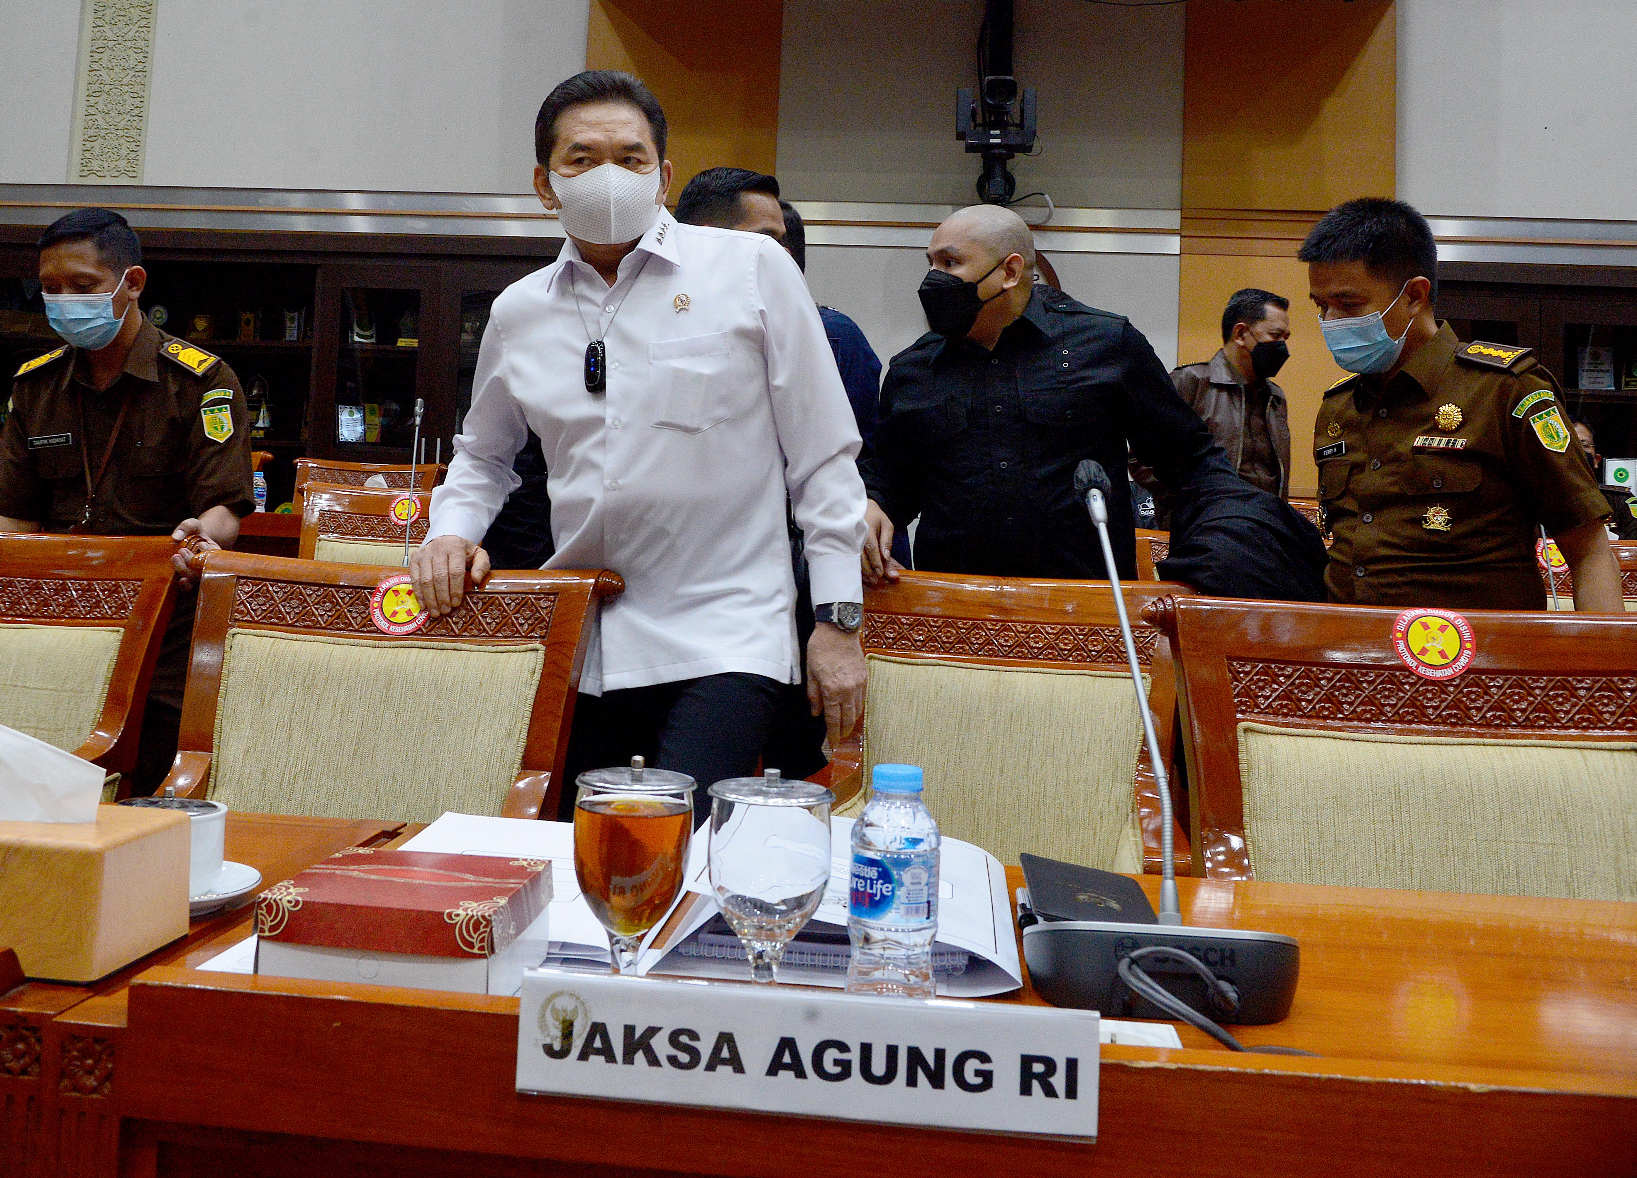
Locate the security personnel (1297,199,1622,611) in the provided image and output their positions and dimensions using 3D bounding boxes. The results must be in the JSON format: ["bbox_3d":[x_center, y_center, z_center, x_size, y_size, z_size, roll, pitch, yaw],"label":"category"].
[{"bbox_3d":[0.952,0.257,1.704,0.400,1.670,0.520,4,-2,-31],"label":"security personnel"}]

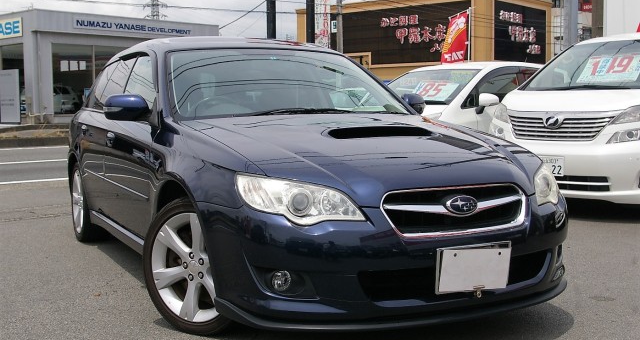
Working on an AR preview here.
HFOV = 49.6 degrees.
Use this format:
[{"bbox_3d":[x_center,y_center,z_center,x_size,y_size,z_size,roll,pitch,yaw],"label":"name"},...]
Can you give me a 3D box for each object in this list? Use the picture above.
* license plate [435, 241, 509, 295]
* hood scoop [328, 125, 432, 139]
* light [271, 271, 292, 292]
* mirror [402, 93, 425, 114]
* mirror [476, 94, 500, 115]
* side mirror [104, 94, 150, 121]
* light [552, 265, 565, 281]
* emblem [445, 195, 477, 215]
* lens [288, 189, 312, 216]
[{"bbox_3d":[0.569,0.358,2.551,0.335,0.172,0.020,-3,5,-28],"label":"license plate"},{"bbox_3d":[0.277,-0.170,3.125,0.480,0.070,0.200,-3,5,-28],"label":"hood scoop"},{"bbox_3d":[-0.138,0.401,2.490,0.070,0.072,0.050,-3,5,-28],"label":"light"},{"bbox_3d":[0.568,-0.411,4.350,0.220,0.140,0.130,-3,5,-28],"label":"mirror"},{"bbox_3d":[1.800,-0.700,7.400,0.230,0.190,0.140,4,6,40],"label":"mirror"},{"bbox_3d":[-0.978,-0.316,3.520,0.230,0.135,0.130,-3,5,-28],"label":"side mirror"},{"bbox_3d":[1.053,0.457,3.060,0.068,0.070,0.050,-3,5,-28],"label":"light"},{"bbox_3d":[0.531,0.134,2.595,0.150,0.080,0.020,-3,5,-28],"label":"emblem"},{"bbox_3d":[-0.070,0.117,2.500,0.085,0.090,0.055,-3,5,-28],"label":"lens"}]

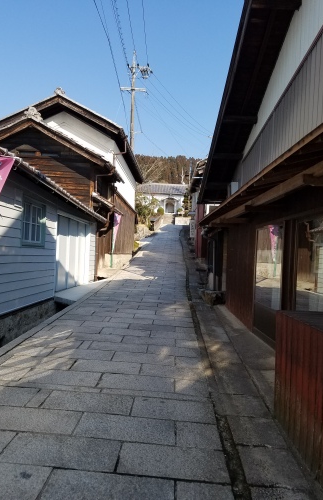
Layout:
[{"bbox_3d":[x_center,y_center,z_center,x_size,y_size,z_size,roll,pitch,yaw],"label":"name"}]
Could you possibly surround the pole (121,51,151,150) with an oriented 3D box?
[{"bbox_3d":[-2.100,-7.400,28.500,2.200,15.200,0.700,2,-1,-3],"label":"pole"}]

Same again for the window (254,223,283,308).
[{"bbox_3d":[1.610,0.235,5.660,0.070,1.230,1.360,2,-1,0],"label":"window"}]

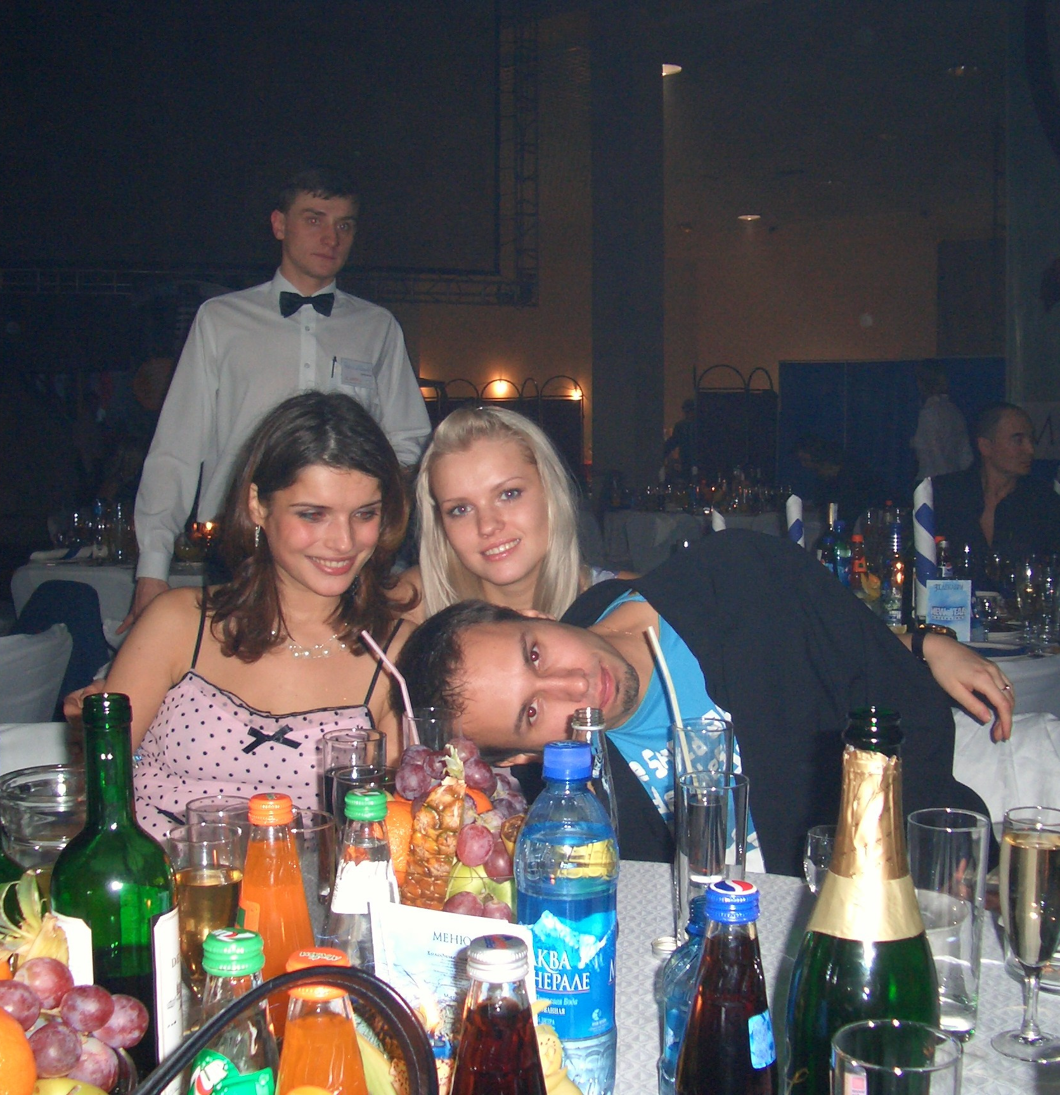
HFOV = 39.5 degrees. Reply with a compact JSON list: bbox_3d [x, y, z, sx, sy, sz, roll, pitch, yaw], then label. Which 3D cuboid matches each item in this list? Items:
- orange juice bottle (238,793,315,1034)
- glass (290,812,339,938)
[{"bbox_3d":[-0.167,0.266,0.965,0.060,0.210,0.060,1,4,18],"label":"orange juice bottle"},{"bbox_3d":[-0.172,0.279,1.082,0.059,0.160,0.059,0,5,0],"label":"glass"}]

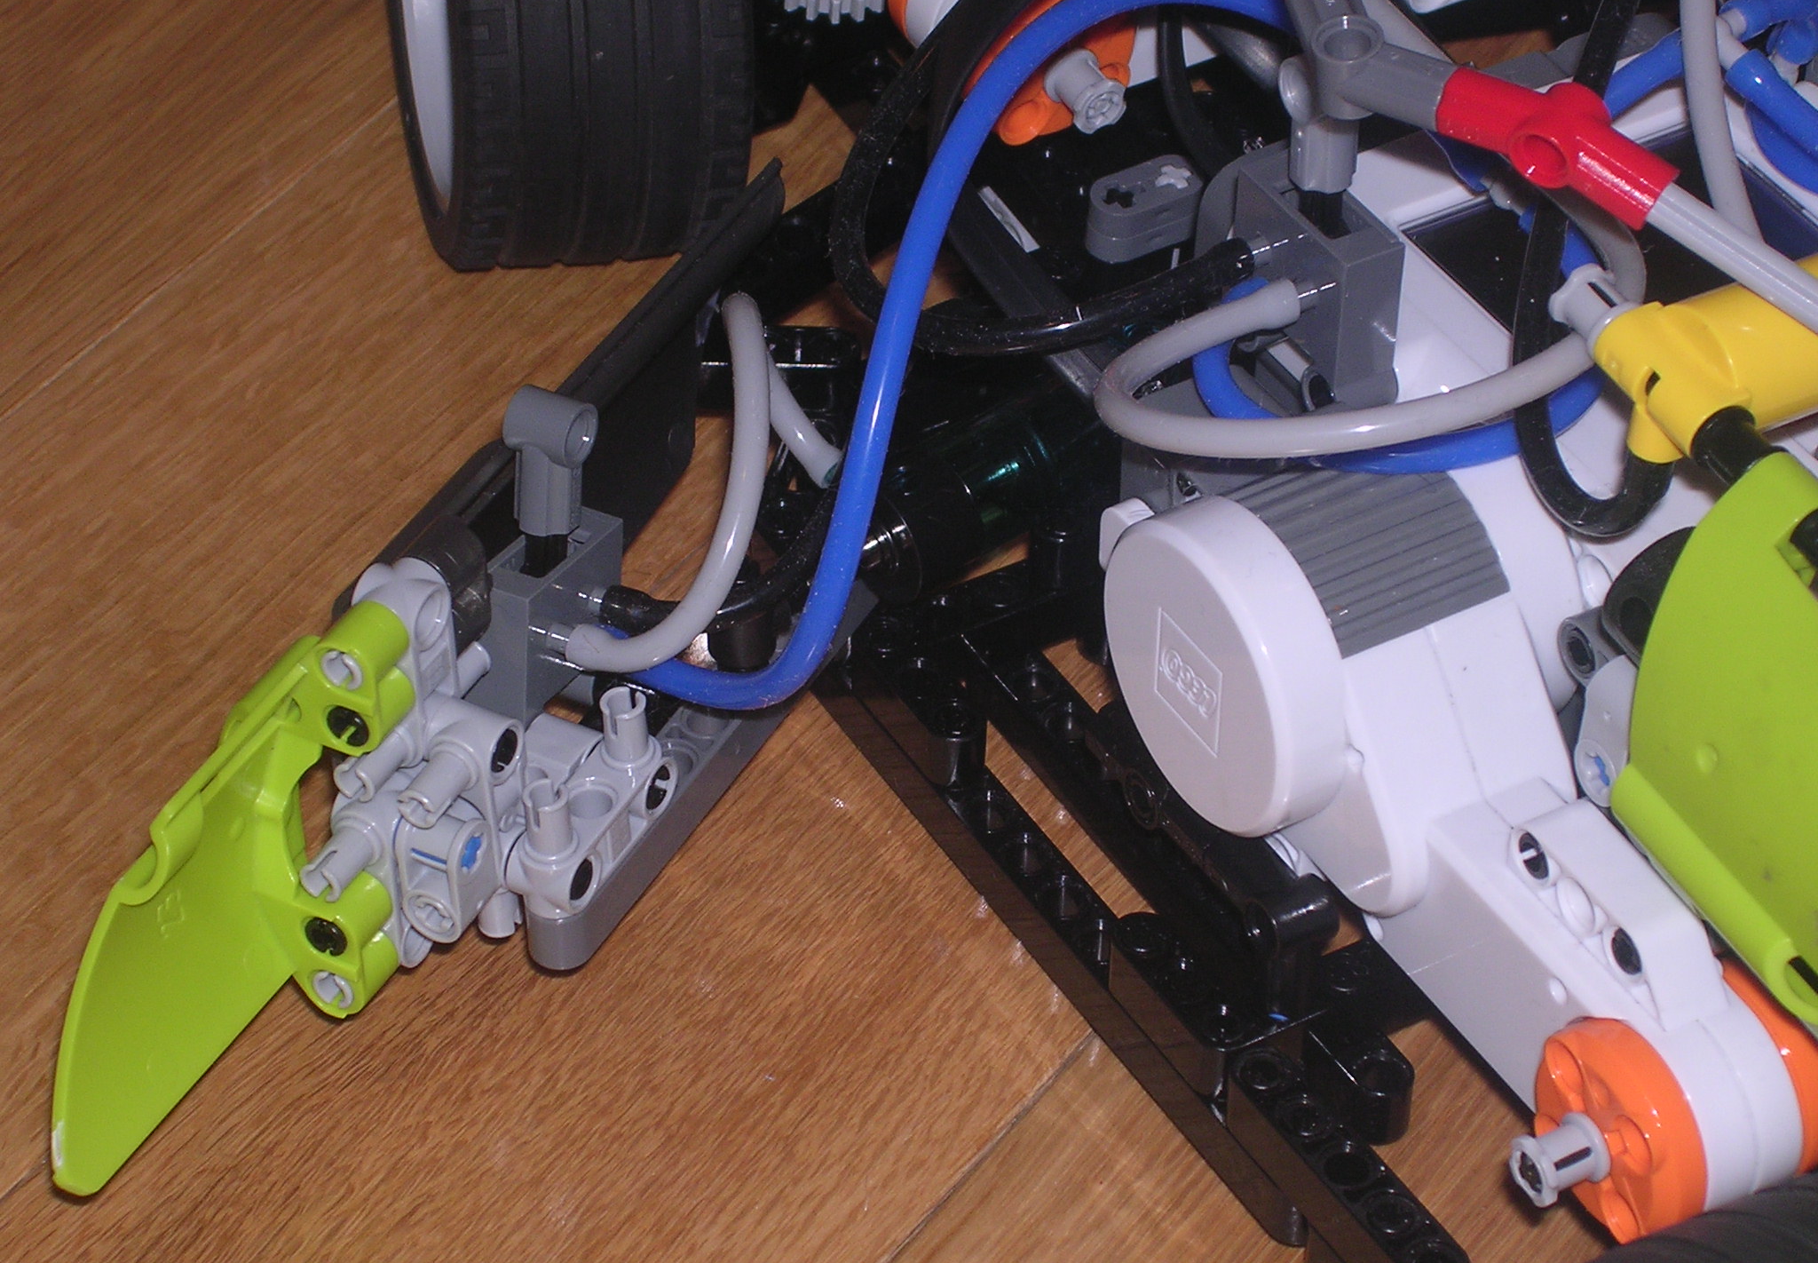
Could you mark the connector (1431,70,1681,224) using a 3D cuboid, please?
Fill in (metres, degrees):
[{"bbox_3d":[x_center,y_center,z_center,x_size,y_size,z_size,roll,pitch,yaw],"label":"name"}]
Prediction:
[{"bbox_3d":[0.067,-0.050,0.626,0.024,0.009,0.008,26,56,10],"label":"connector"}]

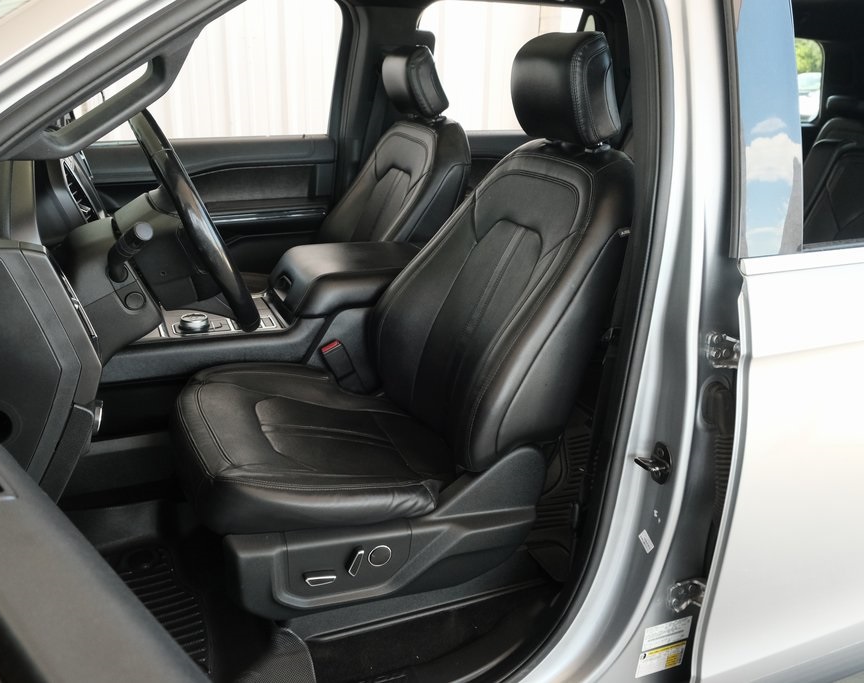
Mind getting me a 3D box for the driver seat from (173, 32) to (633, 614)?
[{"bbox_3d":[-0.073,-0.078,1.472,0.845,0.965,0.570,-7,21,-19],"label":"driver seat"}]

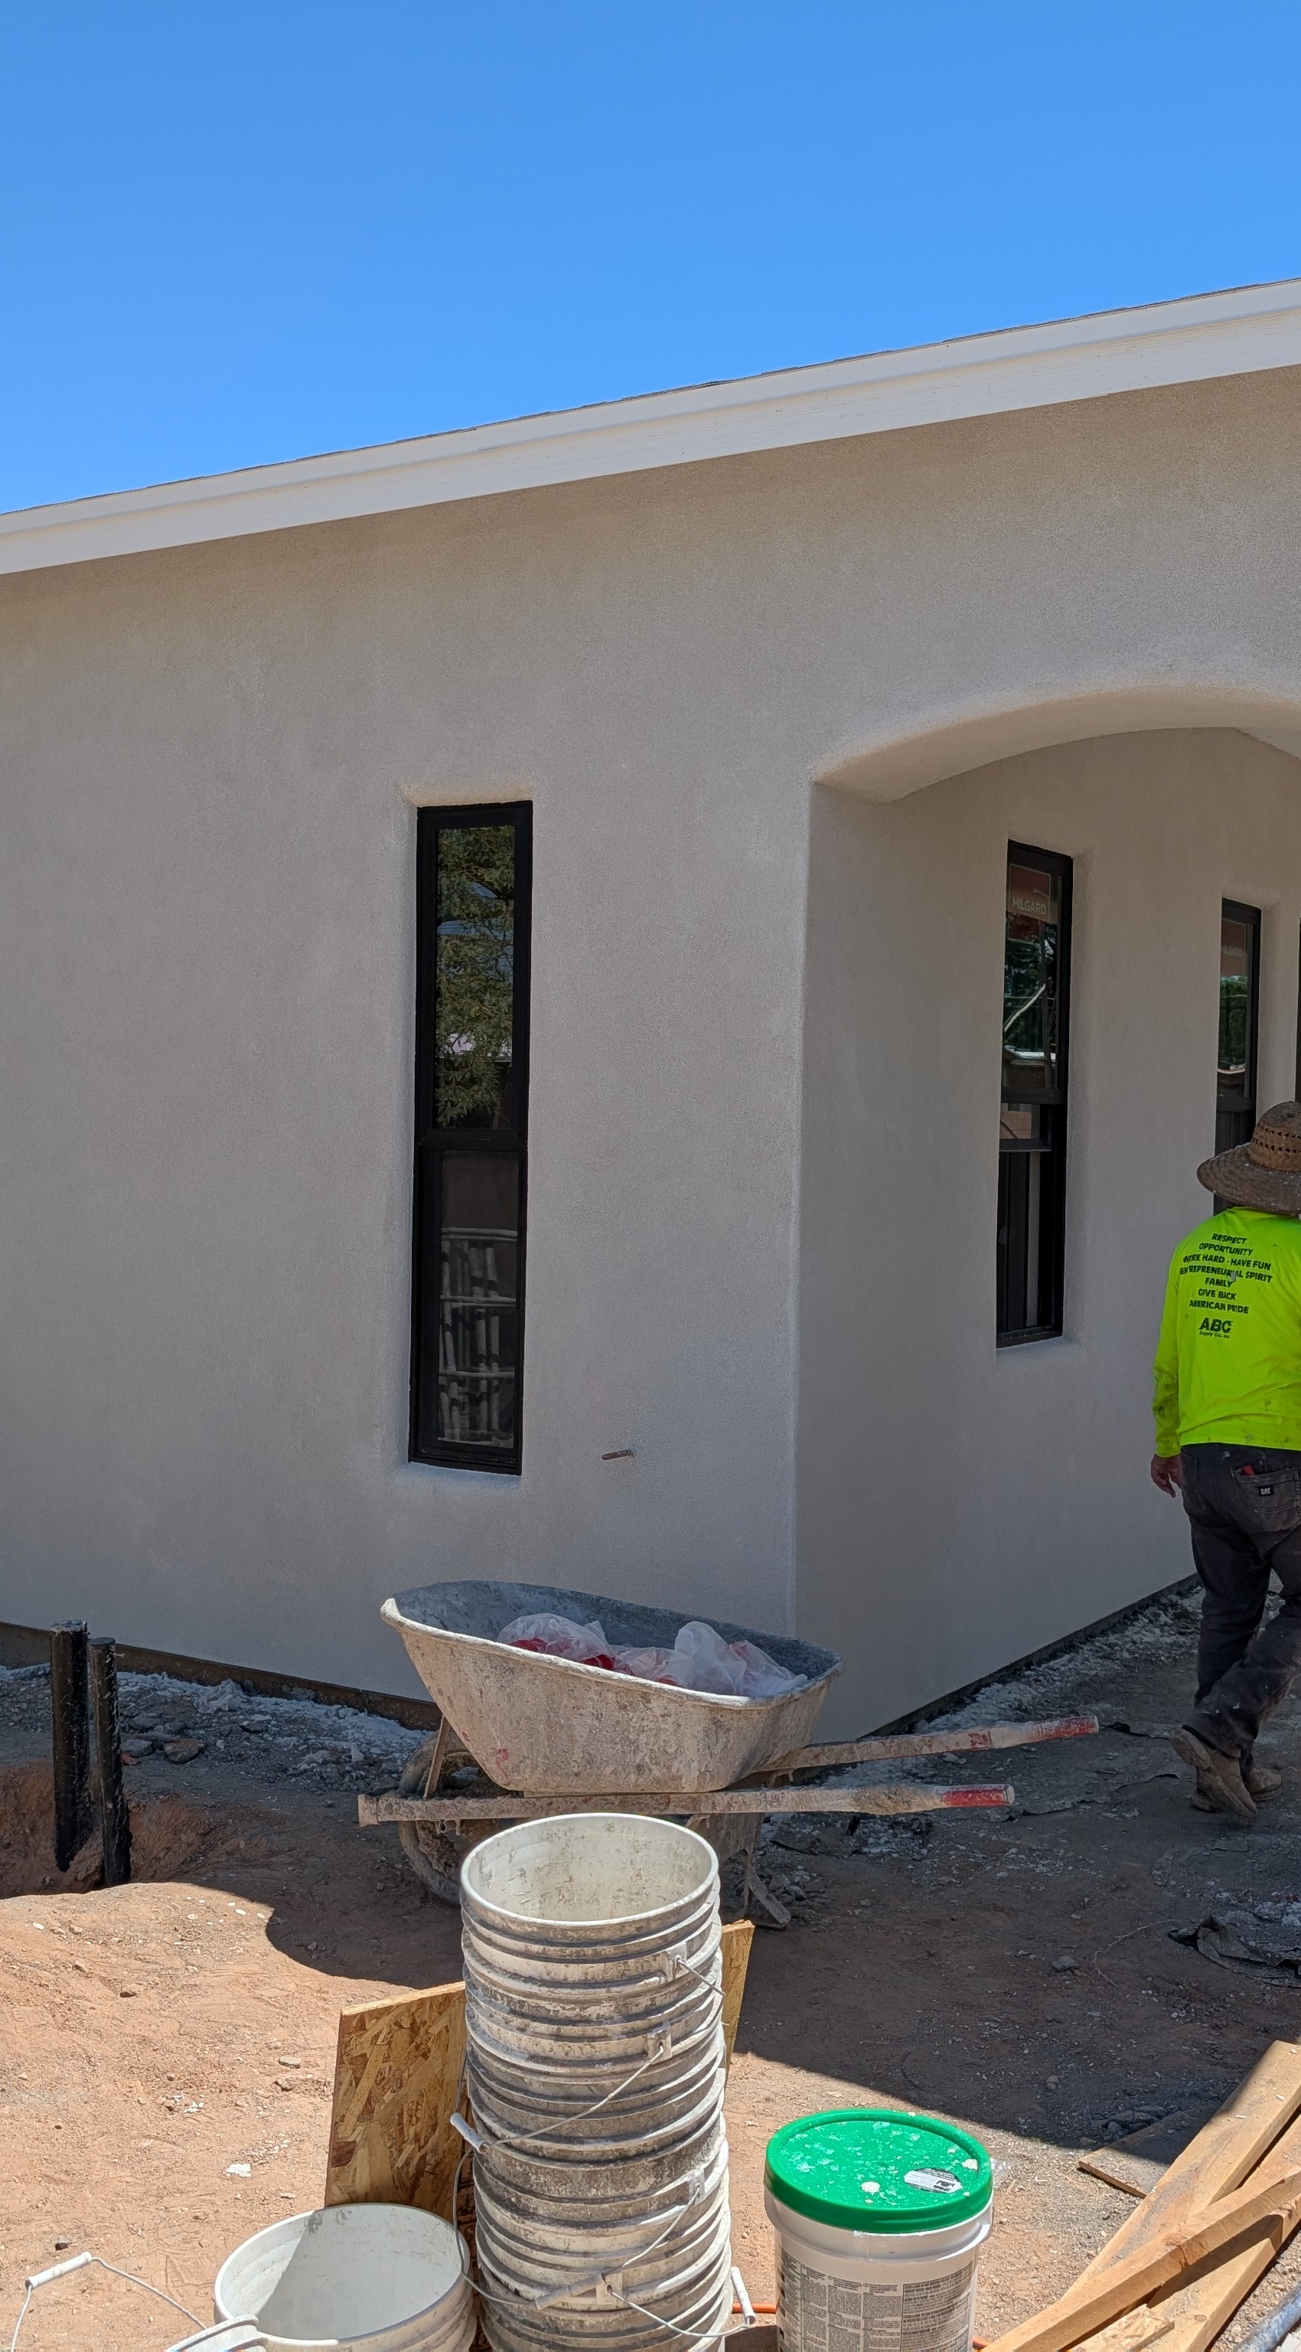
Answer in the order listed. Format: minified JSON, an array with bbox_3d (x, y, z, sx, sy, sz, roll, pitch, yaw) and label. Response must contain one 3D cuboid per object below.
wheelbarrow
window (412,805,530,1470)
[{"bbox_3d":[0.100,1.265,4.590,1.530,0.710,0.680,1,1,24],"label":"wheelbarrow"},{"bbox_3d":[-0.485,-0.104,5.950,0.390,1.818,0.100,1,1,32],"label":"window"}]

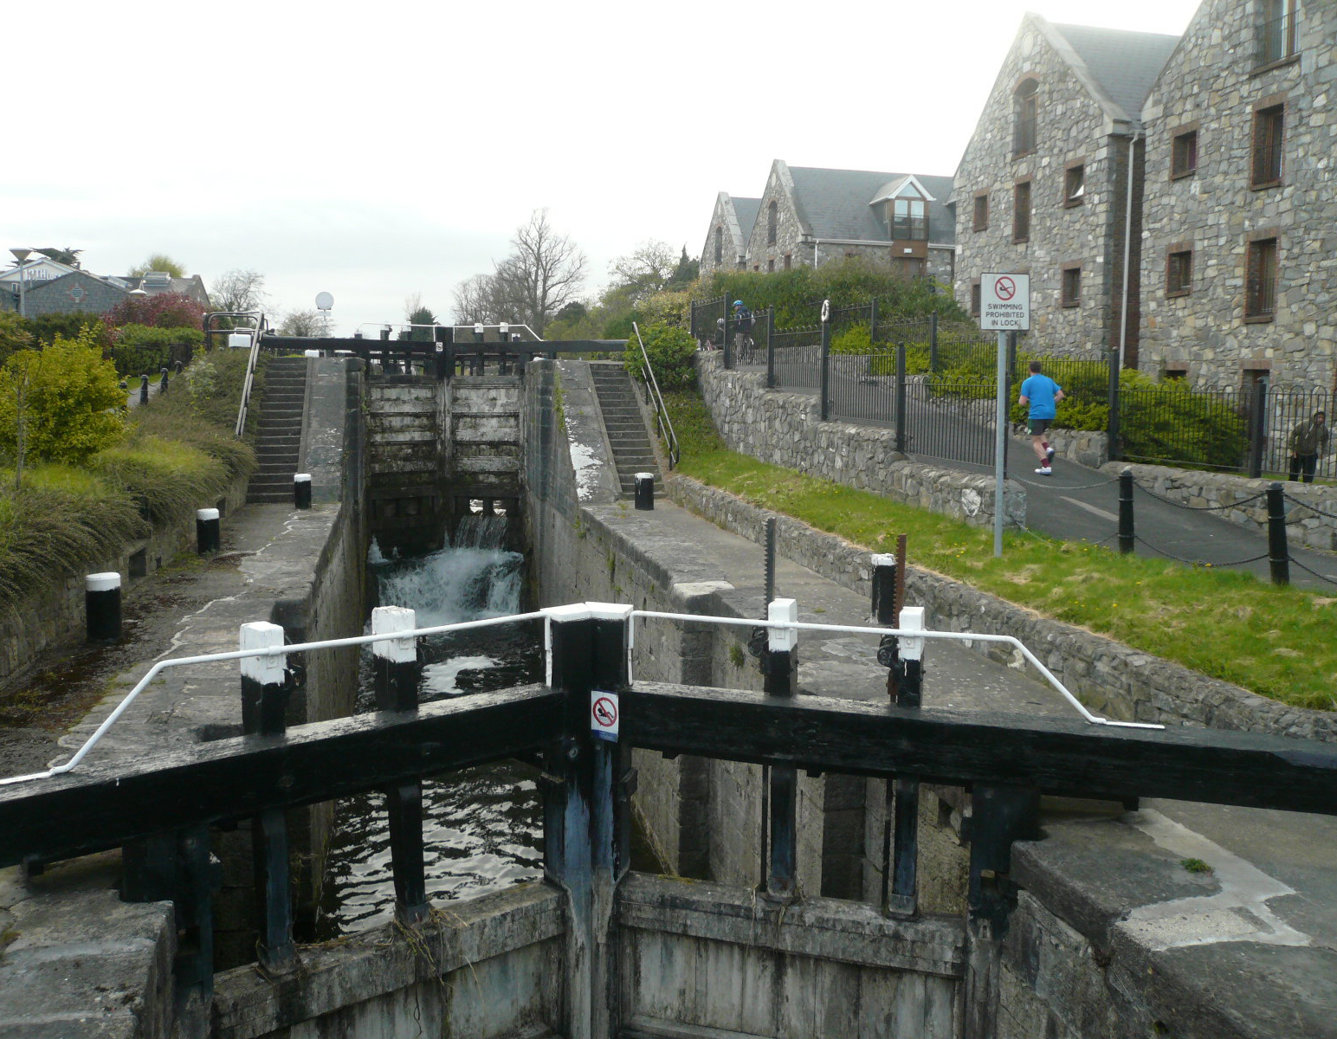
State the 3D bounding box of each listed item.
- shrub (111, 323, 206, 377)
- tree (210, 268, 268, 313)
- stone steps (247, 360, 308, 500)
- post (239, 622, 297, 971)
[{"bbox_3d":[-18.025,-5.983,39.583,3.300,1.850,2.300,-2,7,-20],"label":"shrub"},{"bbox_3d":[-27.073,-12.515,71.034,4.000,6.605,3.700,-2,7,-20],"label":"tree"},{"bbox_3d":[-7.821,-1.916,22.698,0.959,2.713,4.080,-1,8,-13],"label":"stone steps"},{"bbox_3d":[-2.072,1.432,5.784,0.150,1.805,0.200,-5,10,-36],"label":"post"}]

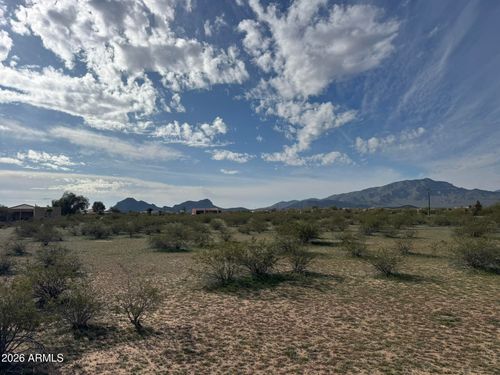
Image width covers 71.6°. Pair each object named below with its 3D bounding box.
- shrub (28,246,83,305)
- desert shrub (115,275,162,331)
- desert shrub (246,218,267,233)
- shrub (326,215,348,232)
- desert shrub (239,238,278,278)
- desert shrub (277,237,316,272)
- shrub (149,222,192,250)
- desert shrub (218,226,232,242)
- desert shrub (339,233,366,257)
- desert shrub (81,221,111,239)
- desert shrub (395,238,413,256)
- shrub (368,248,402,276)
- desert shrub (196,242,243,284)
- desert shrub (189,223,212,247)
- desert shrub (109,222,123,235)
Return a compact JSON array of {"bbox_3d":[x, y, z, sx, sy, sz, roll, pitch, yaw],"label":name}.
[{"bbox_3d":[-3.755,1.661,6.696,1.040,1.050,0.970,0,-4,0],"label":"shrub"},{"bbox_3d":[-1.582,1.624,4.935,0.666,0.761,0.613,-1,-4,0],"label":"desert shrub"},{"bbox_3d":[0.602,3.048,27.875,1.710,1.030,1.590,0,-4,0],"label":"desert shrub"},{"bbox_3d":[7.027,2.888,27.886,1.710,1.350,1.590,0,-4,0],"label":"shrub"},{"bbox_3d":[0.214,1.790,8.939,1.007,0.943,0.927,-1,-4,0],"label":"desert shrub"},{"bbox_3d":[1.303,1.941,9.962,1.060,0.920,0.980,0,-4,0],"label":"desert shrub"},{"bbox_3d":[-3.537,2.171,15.464,1.900,1.170,1.770,0,-4,0],"label":"shrub"},{"bbox_3d":[-1.349,2.587,19.116,0.750,0.810,0.700,0,-4,0],"label":"desert shrub"},{"bbox_3d":[3.720,2.062,12.625,0.997,0.841,0.917,-1,-4,0],"label":"desert shrub"},{"bbox_3d":[-10.062,2.721,22.606,1.914,1.134,1.761,-1,-4,0],"label":"desert shrub"},{"bbox_3d":[5.616,2.172,12.712,0.646,0.599,0.594,-1,-4,0],"label":"desert shrub"},{"bbox_3d":[3.641,2.010,9.341,0.890,0.700,0.820,0,-4,0],"label":"shrub"},{"bbox_3d":[-0.733,1.745,8.050,1.088,0.929,1.001,-1,-4,0],"label":"desert shrub"},{"bbox_3d":[-2.388,2.255,16.729,1.132,1.126,1.042,-1,-4,0],"label":"desert shrub"},{"bbox_3d":[-10.166,3.093,26.226,1.037,0.888,0.954,-1,-4,0],"label":"desert shrub"}]

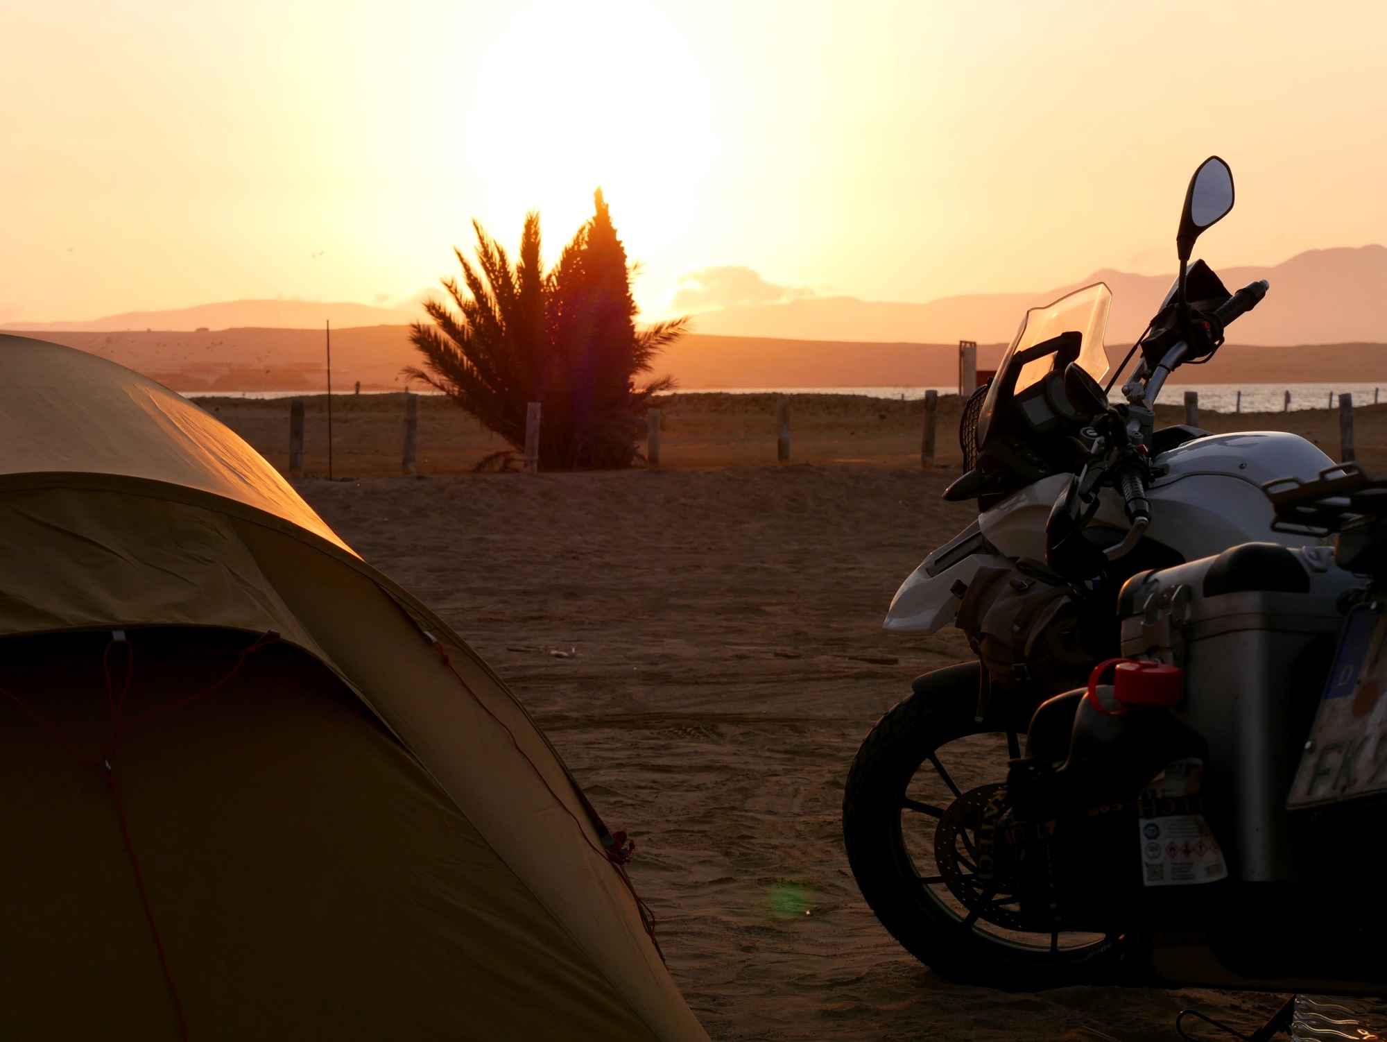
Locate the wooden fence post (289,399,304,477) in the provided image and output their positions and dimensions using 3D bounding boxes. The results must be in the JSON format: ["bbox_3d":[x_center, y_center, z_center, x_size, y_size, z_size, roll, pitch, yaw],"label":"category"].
[{"bbox_3d":[-5.652,-1.196,52.500,0.193,1.127,0.193,0,2,0],"label":"wooden fence post"}]

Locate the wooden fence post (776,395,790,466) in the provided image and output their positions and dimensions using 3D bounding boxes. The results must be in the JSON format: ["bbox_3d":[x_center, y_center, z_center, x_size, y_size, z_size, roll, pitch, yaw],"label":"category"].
[{"bbox_3d":[1.248,-1.249,51.500,0.160,0.984,0.160,0,2,0],"label":"wooden fence post"}]

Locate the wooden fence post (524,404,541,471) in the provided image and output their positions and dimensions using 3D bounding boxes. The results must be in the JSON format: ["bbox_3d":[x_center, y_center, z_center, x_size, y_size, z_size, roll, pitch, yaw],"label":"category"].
[{"bbox_3d":[-2.268,-1.177,52.000,0.188,1.009,0.188,0,2,0],"label":"wooden fence post"}]

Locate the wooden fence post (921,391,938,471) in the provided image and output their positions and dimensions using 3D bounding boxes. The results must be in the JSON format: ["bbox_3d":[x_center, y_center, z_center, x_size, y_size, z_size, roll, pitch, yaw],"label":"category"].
[{"bbox_3d":[3.259,-1.263,51.000,0.177,1.117,0.177,0,2,0],"label":"wooden fence post"}]

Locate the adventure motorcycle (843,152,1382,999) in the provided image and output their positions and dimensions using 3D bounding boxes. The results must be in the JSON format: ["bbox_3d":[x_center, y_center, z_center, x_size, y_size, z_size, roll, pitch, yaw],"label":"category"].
[{"bbox_3d":[1.031,0.196,5.926,0.930,1.420,2.200,-11,8,-36],"label":"adventure motorcycle"}]

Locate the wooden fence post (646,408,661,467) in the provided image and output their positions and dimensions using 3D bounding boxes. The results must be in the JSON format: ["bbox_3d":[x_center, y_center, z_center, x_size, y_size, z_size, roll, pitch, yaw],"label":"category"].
[{"bbox_3d":[-0.565,-1.173,52.000,0.165,0.864,0.165,0,2,0],"label":"wooden fence post"}]

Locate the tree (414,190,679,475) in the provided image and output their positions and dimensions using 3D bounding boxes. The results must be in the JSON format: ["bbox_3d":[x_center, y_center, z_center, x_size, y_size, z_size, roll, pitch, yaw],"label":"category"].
[{"bbox_3d":[-2.173,-2.794,54.000,3.995,4.080,3.669,0,2,0],"label":"tree"}]

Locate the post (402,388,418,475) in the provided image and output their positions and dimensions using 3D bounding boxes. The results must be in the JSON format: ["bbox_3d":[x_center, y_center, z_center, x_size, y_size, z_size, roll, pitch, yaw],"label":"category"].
[{"bbox_3d":[-4.018,-1.220,52.200,0.189,1.151,0.189,0,2,0],"label":"post"}]

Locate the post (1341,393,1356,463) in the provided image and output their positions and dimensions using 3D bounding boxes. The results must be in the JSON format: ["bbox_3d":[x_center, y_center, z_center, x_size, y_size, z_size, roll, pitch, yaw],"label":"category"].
[{"bbox_3d":[8.790,-1.208,49.500,0.167,1.019,0.167,0,2,0],"label":"post"}]

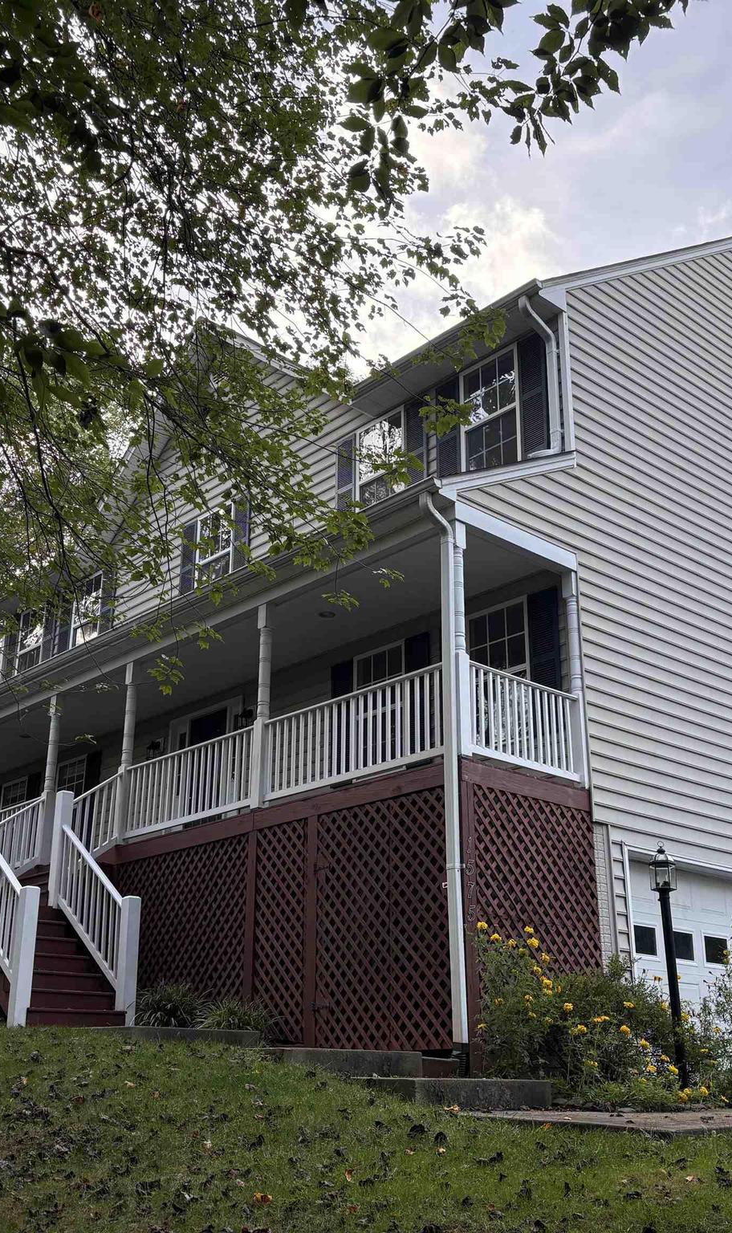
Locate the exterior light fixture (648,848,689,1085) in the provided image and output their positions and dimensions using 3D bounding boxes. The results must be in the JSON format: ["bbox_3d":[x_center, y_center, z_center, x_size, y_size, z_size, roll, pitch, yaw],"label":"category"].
[{"bbox_3d":[2.526,2.851,10.168,0.230,2.030,0.230,18,-28,-39],"label":"exterior light fixture"}]

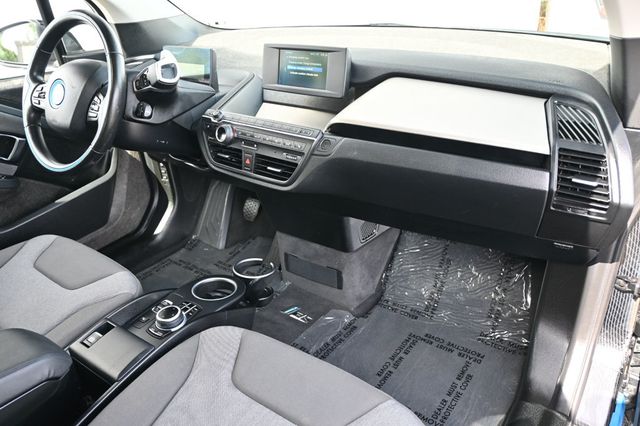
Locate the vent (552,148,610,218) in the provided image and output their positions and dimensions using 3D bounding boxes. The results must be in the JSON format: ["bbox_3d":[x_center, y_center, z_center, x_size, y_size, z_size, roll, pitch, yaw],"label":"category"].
[{"bbox_3d":[0.423,-0.048,0.804,0.080,0.104,0.030,14,11,29],"label":"vent"}]

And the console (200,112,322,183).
[{"bbox_3d":[-0.123,-0.145,1.104,0.310,0.125,0.085,14,14,29],"label":"console"}]

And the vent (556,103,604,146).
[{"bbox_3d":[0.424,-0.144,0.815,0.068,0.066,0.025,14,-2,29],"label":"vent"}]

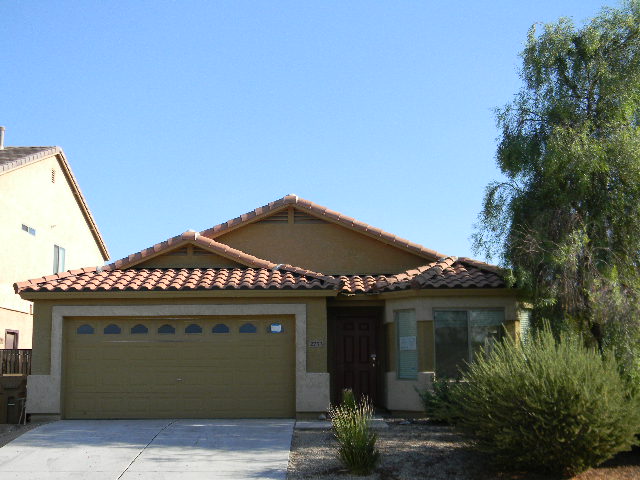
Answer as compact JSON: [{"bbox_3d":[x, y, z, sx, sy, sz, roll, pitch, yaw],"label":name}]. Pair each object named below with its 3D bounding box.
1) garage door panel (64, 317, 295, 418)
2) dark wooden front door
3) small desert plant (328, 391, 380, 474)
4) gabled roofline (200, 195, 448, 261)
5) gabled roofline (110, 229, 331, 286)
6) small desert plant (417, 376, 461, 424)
[{"bbox_3d":[-2.935,2.654,15.780,4.880,2.140,0.100,0,-9,1],"label":"garage door panel"},{"bbox_3d":[0.823,2.752,17.100,1.000,2.120,0.100,0,-9,1],"label":"dark wooden front door"},{"bbox_3d":[0.504,2.895,11.400,0.740,1.200,0.720,0,-9,1],"label":"small desert plant"},{"bbox_3d":[-0.487,-0.297,18.000,6.600,1.600,2.000,0,-9,1],"label":"gabled roofline"},{"bbox_3d":[-2.433,0.370,17.000,5.000,1.200,2.000,0,-9,1],"label":"gabled roofline"},{"bbox_3d":[2.333,3.134,14.800,0.950,0.950,0.850,0,-9,1],"label":"small desert plant"}]

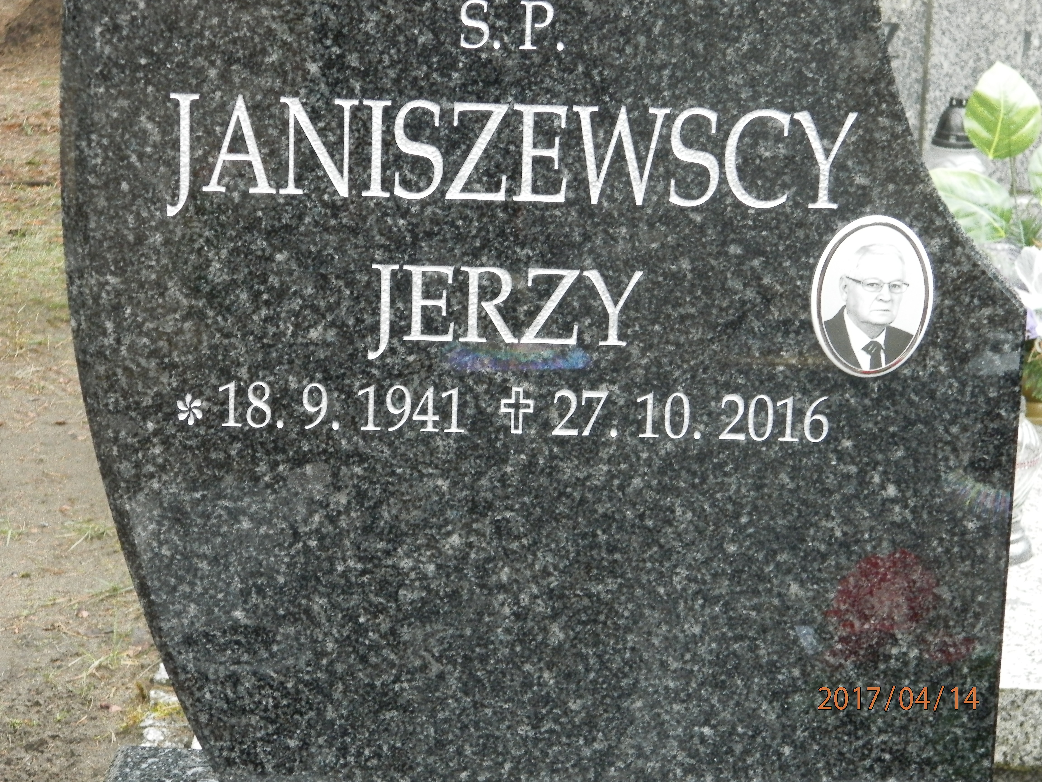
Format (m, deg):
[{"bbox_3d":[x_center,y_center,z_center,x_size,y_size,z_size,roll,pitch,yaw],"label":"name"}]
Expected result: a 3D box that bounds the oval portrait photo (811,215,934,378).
[{"bbox_3d":[0.316,-0.084,2.866,0.110,0.150,0.010,1,15,-1],"label":"oval portrait photo"}]

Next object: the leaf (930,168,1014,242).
[{"bbox_3d":[0.596,-0.250,4.325,0.140,0.100,0.030,32,-11,0],"label":"leaf"}]

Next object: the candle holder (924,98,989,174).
[{"bbox_3d":[0.640,-0.305,4.724,0.098,0.260,0.098,1,15,-1],"label":"candle holder"}]

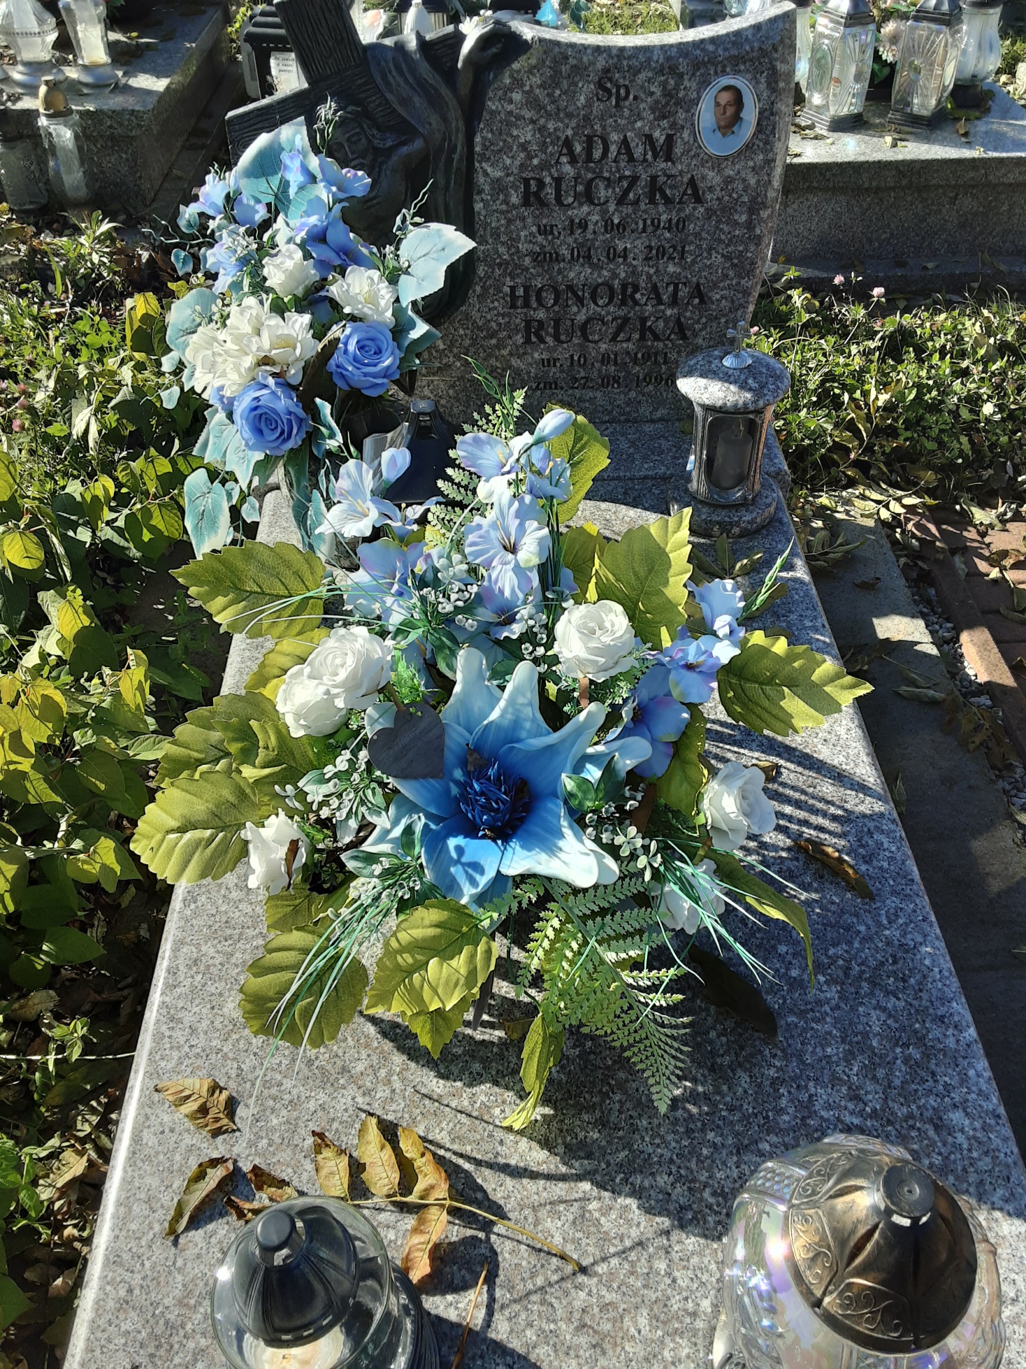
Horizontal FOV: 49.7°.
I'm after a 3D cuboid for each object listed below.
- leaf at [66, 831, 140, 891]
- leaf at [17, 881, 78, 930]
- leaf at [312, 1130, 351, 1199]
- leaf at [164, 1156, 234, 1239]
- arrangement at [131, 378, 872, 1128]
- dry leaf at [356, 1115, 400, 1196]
[{"bbox_3d":[-0.507,0.218,1.375,0.104,0.030,0.062,19,46,19],"label":"leaf"},{"bbox_3d":[-0.577,0.274,1.374,0.075,0.028,0.066,7,43,7],"label":"leaf"},{"bbox_3d":[-0.157,0.418,0.965,0.033,0.016,0.067,-21,47,-21],"label":"leaf"},{"bbox_3d":[-0.265,0.434,0.940,0.036,0.025,0.075,22,47,23],"label":"leaf"},{"bbox_3d":[0.012,0.032,1.127,0.740,0.370,0.720,-1,43,-1],"label":"arrangement"},{"bbox_3d":[-0.115,0.412,0.968,0.034,0.018,0.077,-16,45,-17],"label":"dry leaf"}]

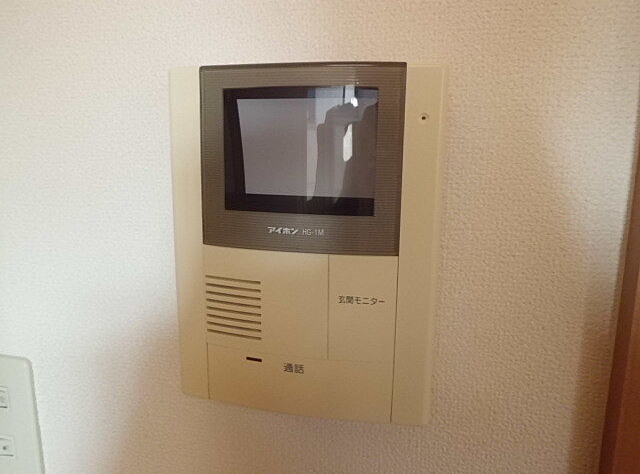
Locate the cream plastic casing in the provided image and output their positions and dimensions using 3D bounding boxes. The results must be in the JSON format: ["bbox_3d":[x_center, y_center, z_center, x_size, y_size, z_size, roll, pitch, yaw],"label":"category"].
[{"bbox_3d":[-0.010,0.005,0.281,0.153,0.198,0.045,2,9,11],"label":"cream plastic casing"}]

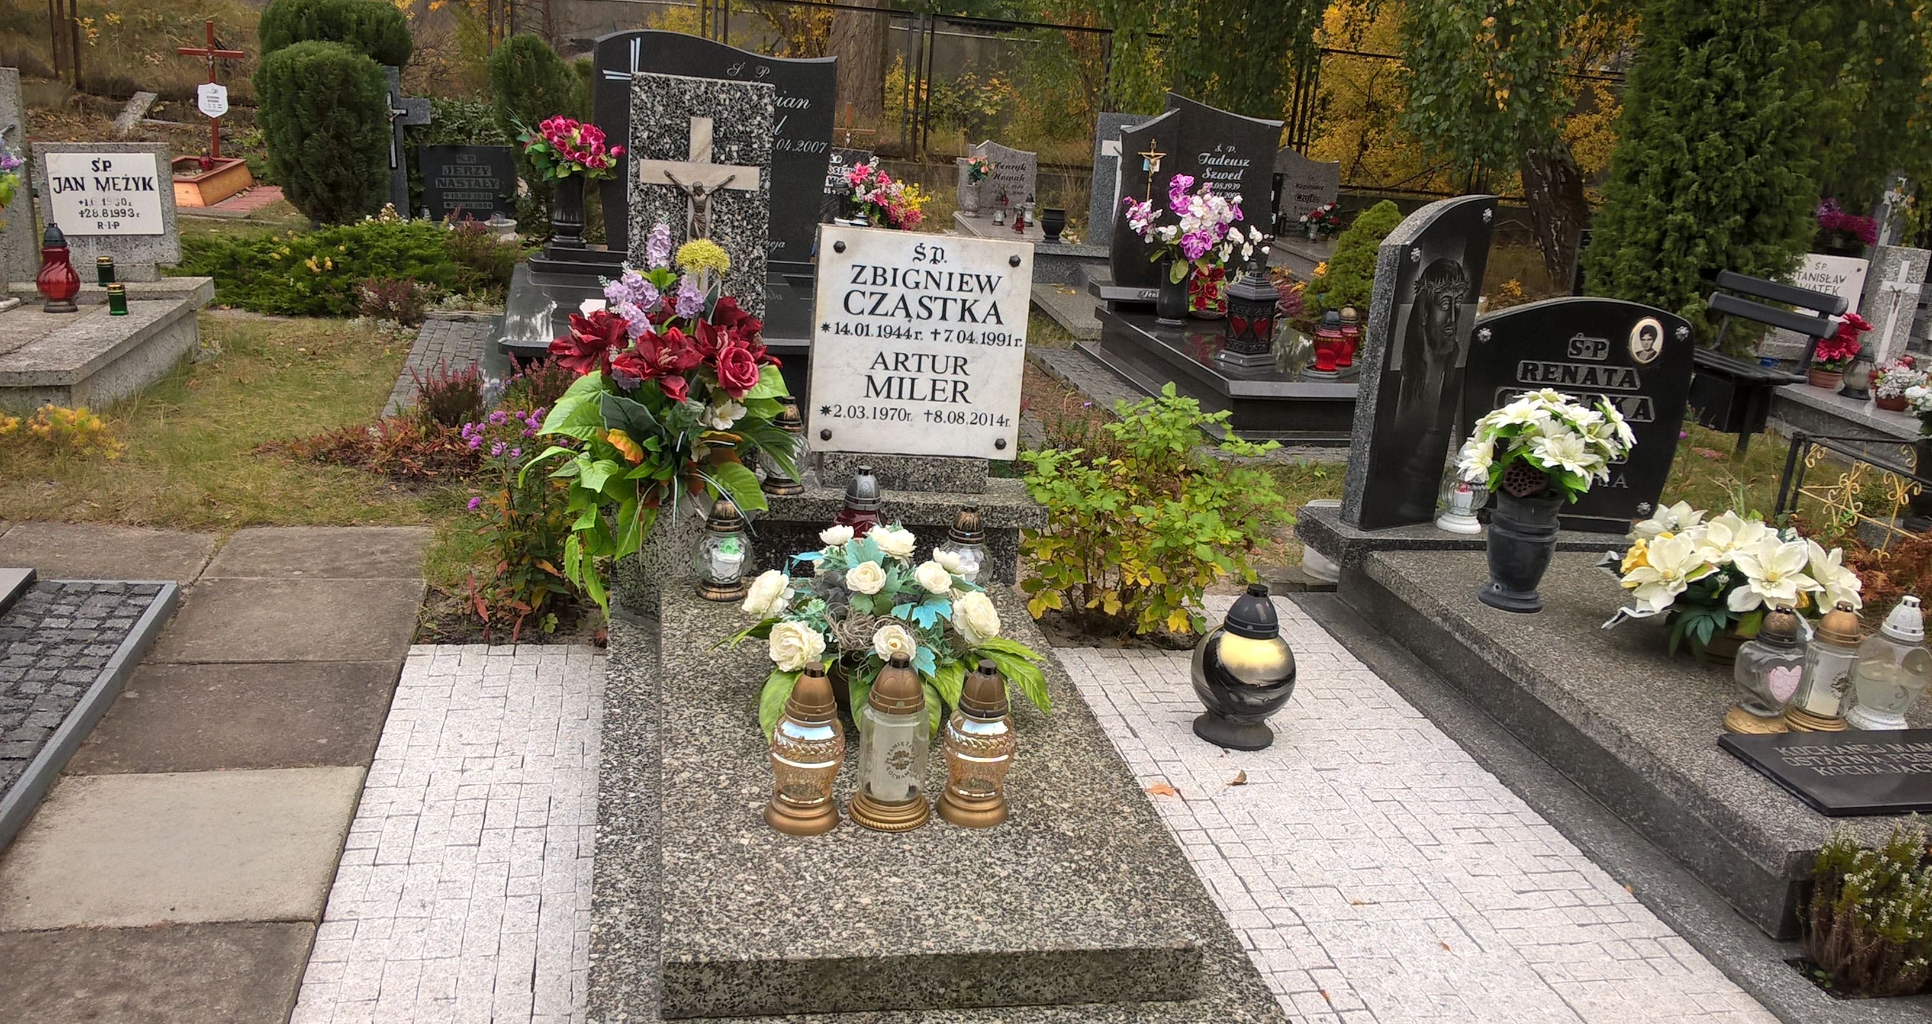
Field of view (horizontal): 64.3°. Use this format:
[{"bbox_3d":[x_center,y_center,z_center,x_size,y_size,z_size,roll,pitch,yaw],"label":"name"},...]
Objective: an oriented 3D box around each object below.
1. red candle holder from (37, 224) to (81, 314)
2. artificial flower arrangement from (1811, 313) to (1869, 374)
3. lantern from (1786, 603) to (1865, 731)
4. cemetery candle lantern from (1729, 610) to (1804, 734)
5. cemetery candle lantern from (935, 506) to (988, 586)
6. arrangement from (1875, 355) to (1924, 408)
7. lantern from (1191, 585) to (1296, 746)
[{"bbox_3d":[-3.287,-0.886,5.567,0.138,0.295,0.138,1,18,-13],"label":"red candle holder"},{"bbox_3d":[3.938,-0.762,6.934,0.220,0.280,0.220,1,18,-13],"label":"artificial flower arrangement"},{"bbox_3d":[1.730,0.302,3.070,0.115,0.252,0.115,1,18,-13],"label":"lantern"},{"bbox_3d":[1.569,0.297,2.987,0.135,0.250,0.120,3,16,-9],"label":"cemetery candle lantern"},{"bbox_3d":[-0.004,0.092,3.254,0.125,0.200,0.125,2,16,-12],"label":"cemetery candle lantern"},{"bbox_3d":[3.961,-0.544,6.530,0.200,0.230,0.200,1,18,-13],"label":"arrangement"},{"bbox_3d":[0.573,0.310,3.166,0.219,0.322,0.219,2,16,-12],"label":"lantern"}]

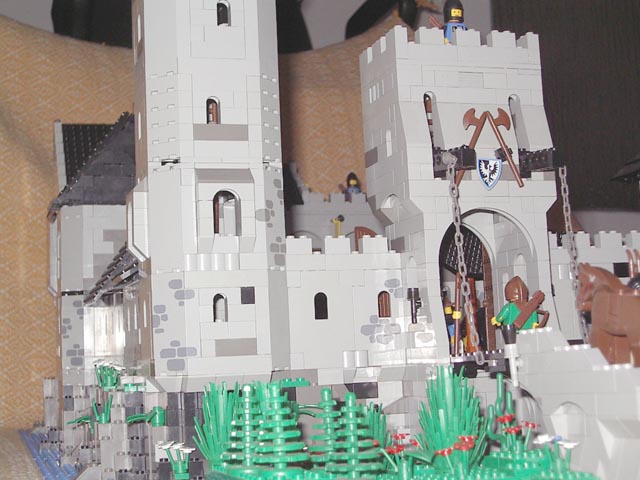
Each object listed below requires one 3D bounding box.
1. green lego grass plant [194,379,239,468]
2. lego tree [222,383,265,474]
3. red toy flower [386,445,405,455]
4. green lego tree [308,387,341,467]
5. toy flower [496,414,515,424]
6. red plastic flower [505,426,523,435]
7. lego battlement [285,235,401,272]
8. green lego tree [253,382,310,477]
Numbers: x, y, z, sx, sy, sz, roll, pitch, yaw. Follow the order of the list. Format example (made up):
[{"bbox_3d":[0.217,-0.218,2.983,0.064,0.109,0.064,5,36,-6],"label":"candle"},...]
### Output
[{"bbox_3d":[-0.045,0.084,0.532,0.025,0.039,0.025,-1,-5,-17],"label":"green lego grass plant"},{"bbox_3d":[-0.031,0.083,0.508,0.024,0.039,0.024,0,-8,-18],"label":"lego tree"},{"bbox_3d":[0.035,0.096,0.532,0.008,0.004,0.008,0,-8,-18],"label":"red toy flower"},{"bbox_3d":[0.004,0.085,0.527,0.024,0.039,0.024,0,-8,-18],"label":"green lego tree"},{"bbox_3d":[0.088,0.085,0.553,0.008,0.004,0.008,-2,-8,0],"label":"toy flower"},{"bbox_3d":[0.091,0.089,0.547,0.008,0.004,0.008,-2,-8,0],"label":"red plastic flower"},{"bbox_3d":[0.013,0.008,0.701,0.072,0.021,0.008,0,-8,-18],"label":"lego battlement"},{"bbox_3d":[-0.017,0.080,0.488,0.024,0.039,0.024,-2,-8,0],"label":"green lego tree"}]

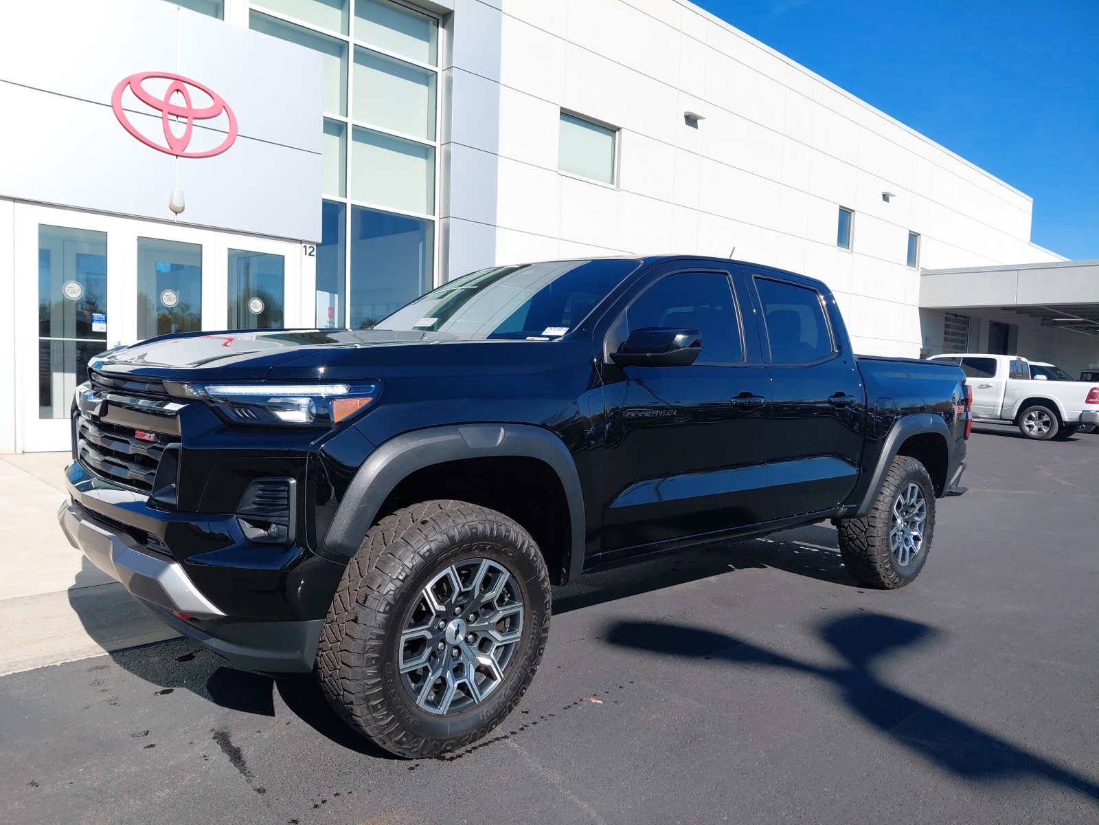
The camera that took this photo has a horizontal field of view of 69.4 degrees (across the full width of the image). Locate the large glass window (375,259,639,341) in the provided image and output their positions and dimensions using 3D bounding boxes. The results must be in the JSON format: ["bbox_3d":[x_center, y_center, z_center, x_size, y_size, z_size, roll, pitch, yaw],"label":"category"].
[{"bbox_3d":[-0.271,-0.525,3.686,1.400,0.130,0.780,7,38,47],"label":"large glass window"}]

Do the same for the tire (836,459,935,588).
[{"bbox_3d":[2.086,0.665,4.886,0.800,0.800,0.275,-1,5,-43],"label":"tire"}]

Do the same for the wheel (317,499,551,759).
[{"bbox_3d":[-0.357,0.705,2.637,0.800,0.800,0.280,-1,5,-44],"label":"wheel"}]

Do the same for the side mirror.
[{"bbox_3d":[0.411,-0.255,3.042,0.210,0.170,0.260,-1,5,-43],"label":"side mirror"}]

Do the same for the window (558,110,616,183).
[{"bbox_3d":[0.822,-5.185,15.671,1.700,1.200,0.120,-1,4,-44],"label":"window"}]

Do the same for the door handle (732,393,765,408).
[{"bbox_3d":[0.901,-0.053,3.598,0.250,0.068,0.055,-1,5,-43],"label":"door handle"}]

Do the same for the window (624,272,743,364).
[{"bbox_3d":[0.574,-0.440,3.430,0.900,0.450,0.070,-1,-16,-43],"label":"window"}]

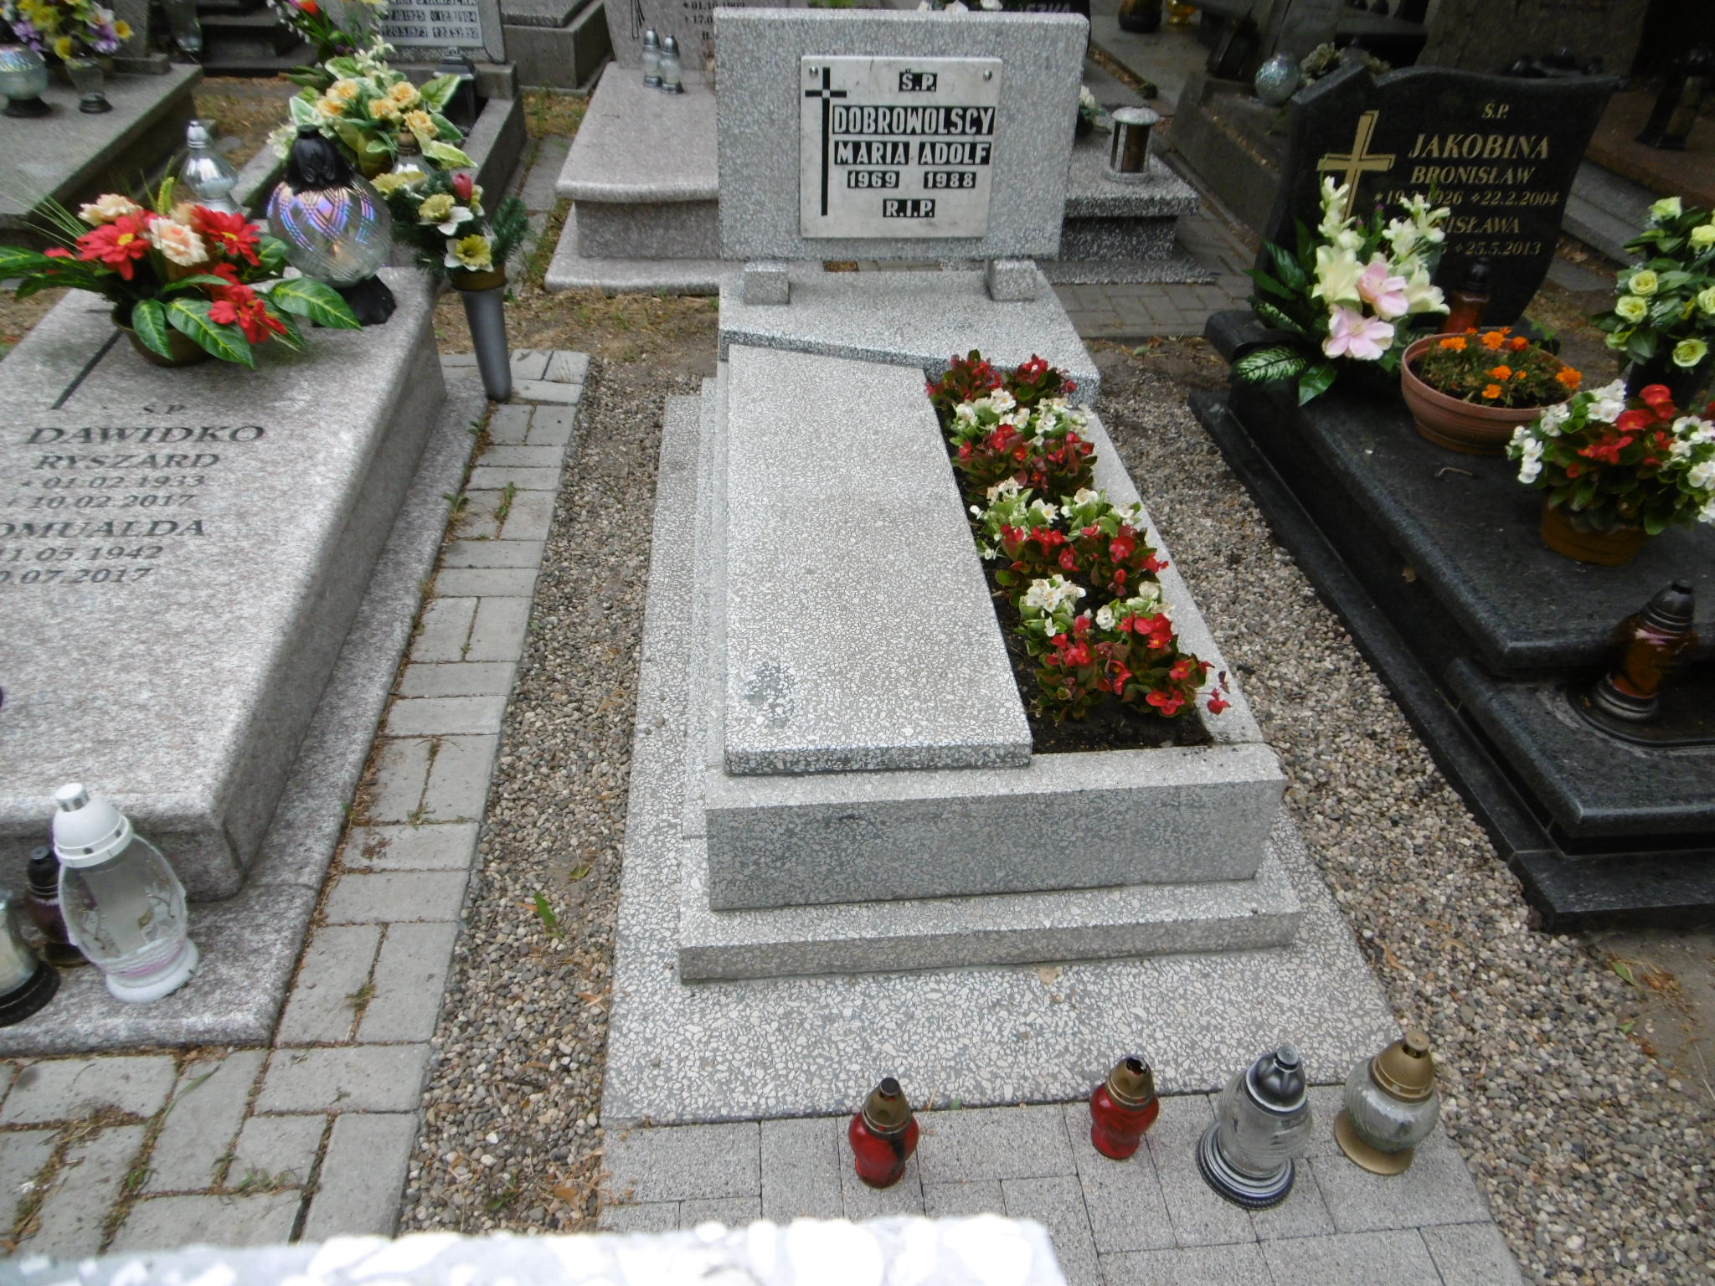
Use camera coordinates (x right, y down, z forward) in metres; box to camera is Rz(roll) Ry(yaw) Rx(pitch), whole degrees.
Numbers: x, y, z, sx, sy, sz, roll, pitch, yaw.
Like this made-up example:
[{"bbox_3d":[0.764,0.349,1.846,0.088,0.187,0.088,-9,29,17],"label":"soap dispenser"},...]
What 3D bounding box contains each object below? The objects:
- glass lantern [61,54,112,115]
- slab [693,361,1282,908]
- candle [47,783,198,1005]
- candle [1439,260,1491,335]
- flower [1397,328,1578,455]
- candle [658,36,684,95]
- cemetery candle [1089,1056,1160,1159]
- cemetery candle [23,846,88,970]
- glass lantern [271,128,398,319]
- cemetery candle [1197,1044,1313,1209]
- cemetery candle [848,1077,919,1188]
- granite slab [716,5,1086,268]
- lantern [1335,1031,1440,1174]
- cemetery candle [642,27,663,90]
[{"bbox_3d":[-2.716,-2.005,4.174,0.125,0.237,0.125,-2,39,-5],"label":"glass lantern"},{"bbox_3d":[0.124,-0.222,2.295,0.793,0.205,1.625,-2,39,-5],"label":"slab"},{"bbox_3d":[-0.950,0.326,1.524,0.155,0.345,0.155,-2,39,-5],"label":"candle"},{"bbox_3d":[1.503,-0.848,2.936,0.088,0.208,0.088,-2,37,-5],"label":"candle"},{"bbox_3d":[1.390,-0.552,2.630,0.370,0.185,0.370,-2,37,-5],"label":"flower"},{"bbox_3d":[-0.688,-2.143,4.399,0.083,0.174,0.083,-2,39,-5],"label":"candle"},{"bbox_3d":[0.338,0.578,1.491,0.083,0.173,0.083,-2,39,-5],"label":"cemetery candle"},{"bbox_3d":[-1.078,0.358,1.597,0.086,0.180,0.086,-2,37,-5],"label":"cemetery candle"},{"bbox_3d":[-1.117,-0.887,2.531,0.245,0.387,0.245,-2,39,-5],"label":"glass lantern"},{"bbox_3d":[0.498,0.572,1.449,0.116,0.236,0.116,-2,37,-5],"label":"cemetery candle"},{"bbox_3d":[0.032,0.591,1.454,0.086,0.174,0.086,-2,37,-5],"label":"cemetery candle"},{"bbox_3d":[0.090,-1.192,2.825,0.838,0.532,0.115,-2,37,-5],"label":"granite slab"},{"bbox_3d":[0.670,0.561,1.491,0.112,0.213,0.112,-2,37,-5],"label":"lantern"},{"bbox_3d":[-0.775,-2.200,4.467,0.083,0.174,0.083,-2,39,-5],"label":"cemetery candle"}]

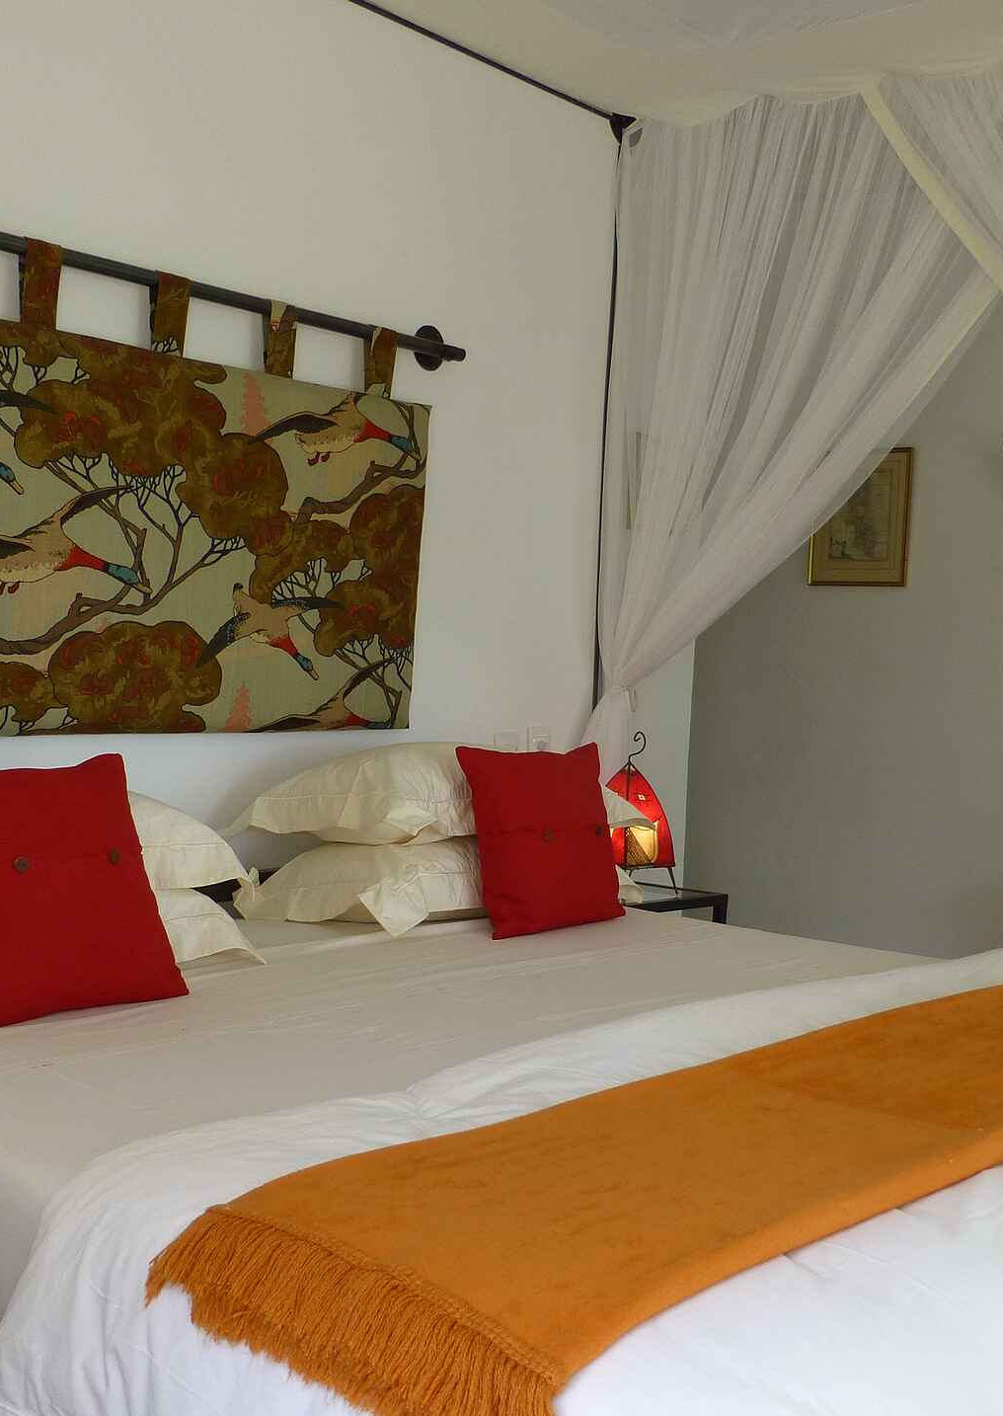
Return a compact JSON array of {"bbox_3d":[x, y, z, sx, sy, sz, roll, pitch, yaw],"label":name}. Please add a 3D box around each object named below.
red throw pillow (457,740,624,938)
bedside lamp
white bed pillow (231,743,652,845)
[{"bbox_3d":[0.100,0.283,2.940,0.132,0.416,0.415,-20,-13,40],"label":"red throw pillow"},{"bbox_3d":[0.359,0.291,3.565,0.193,0.432,0.190,4,3,42],"label":"bedside lamp"},{"bbox_3d":[-0.103,0.177,3.059,0.457,0.189,0.860,4,3,42],"label":"white bed pillow"}]

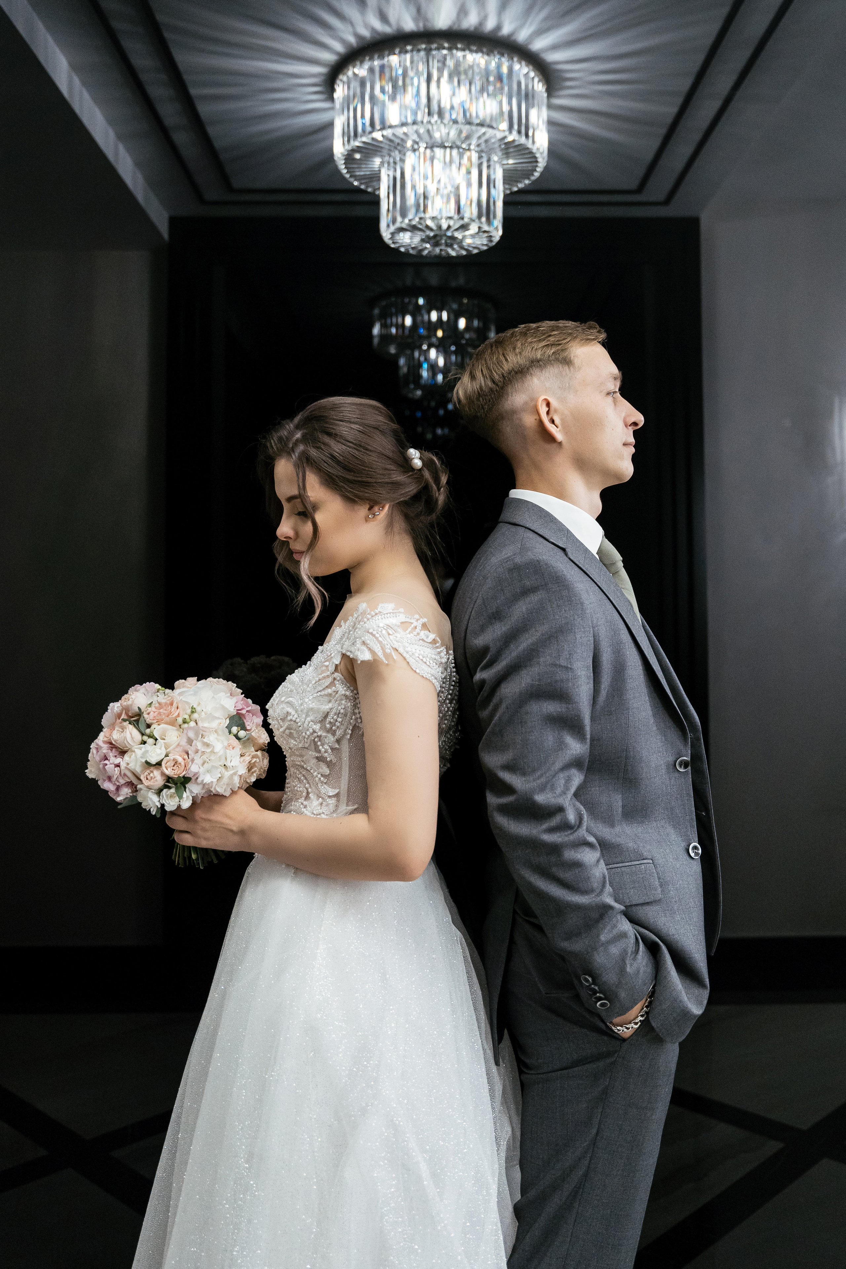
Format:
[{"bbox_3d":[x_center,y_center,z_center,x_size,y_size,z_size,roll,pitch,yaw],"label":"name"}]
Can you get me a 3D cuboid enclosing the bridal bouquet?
[{"bbox_3d":[-0.347,0.192,1.400,0.255,0.262,0.250,-7,3,0],"label":"bridal bouquet"}]

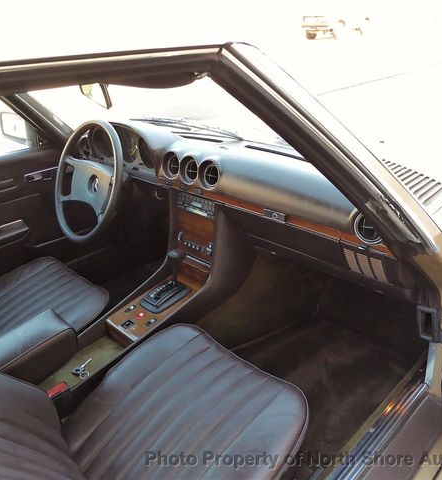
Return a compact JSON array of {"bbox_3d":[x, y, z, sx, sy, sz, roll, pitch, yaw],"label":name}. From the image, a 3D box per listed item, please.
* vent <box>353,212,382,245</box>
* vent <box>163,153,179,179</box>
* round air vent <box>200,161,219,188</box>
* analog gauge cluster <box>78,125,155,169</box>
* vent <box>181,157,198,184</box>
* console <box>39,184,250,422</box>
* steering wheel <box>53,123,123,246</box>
[{"bbox_3d":[0.341,-0.028,1.052,0.080,0.080,0.040,21,35,41],"label":"vent"},{"bbox_3d":[-0.150,-0.241,1.489,0.080,0.080,0.040,21,35,41],"label":"vent"},{"bbox_3d":[-0.027,-0.197,1.374,0.080,0.080,0.040,21,35,41],"label":"round air vent"},{"bbox_3d":[-0.383,-0.353,1.698,0.475,0.150,0.070,21,27,41],"label":"analog gauge cluster"},{"bbox_3d":[-0.089,-0.218,1.432,0.080,0.080,0.040,21,35,41],"label":"vent"},{"bbox_3d":[-0.278,0.143,1.370,0.240,0.420,0.720,21,35,41],"label":"console"},{"bbox_3d":[-0.440,-0.199,1.565,0.407,0.407,0.090,21,9,41],"label":"steering wheel"}]

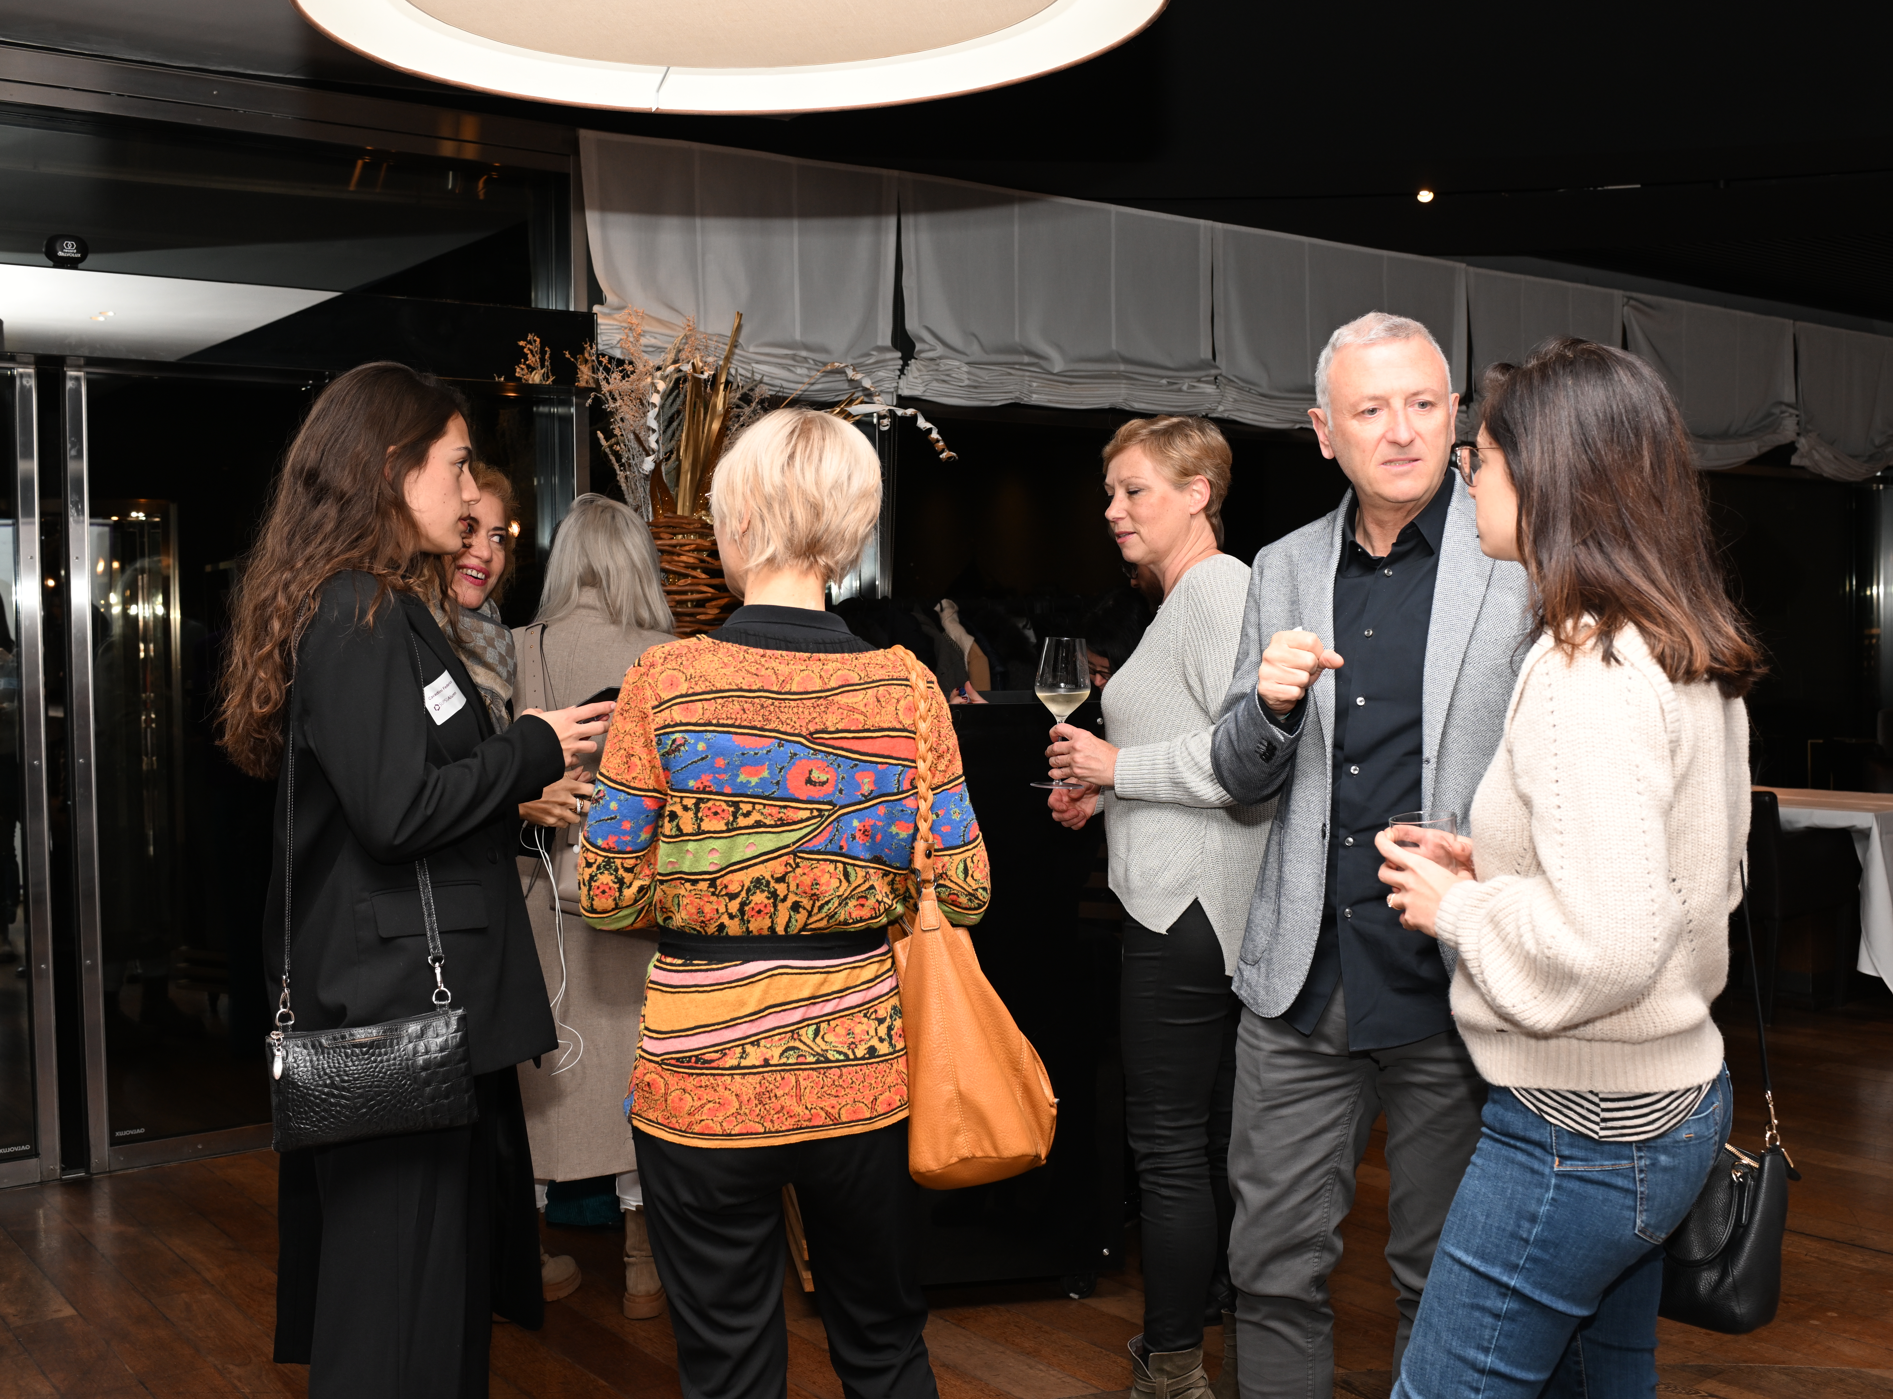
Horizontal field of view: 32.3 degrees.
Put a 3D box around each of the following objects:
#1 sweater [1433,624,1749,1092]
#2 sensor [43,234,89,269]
[{"bbox_3d":[0.667,0.146,3.350,0.290,0.500,0.430,0,2,29],"label":"sweater"},{"bbox_3d":[-2.215,-1.130,8.220,0.065,0.087,0.115,0,2,38],"label":"sensor"}]

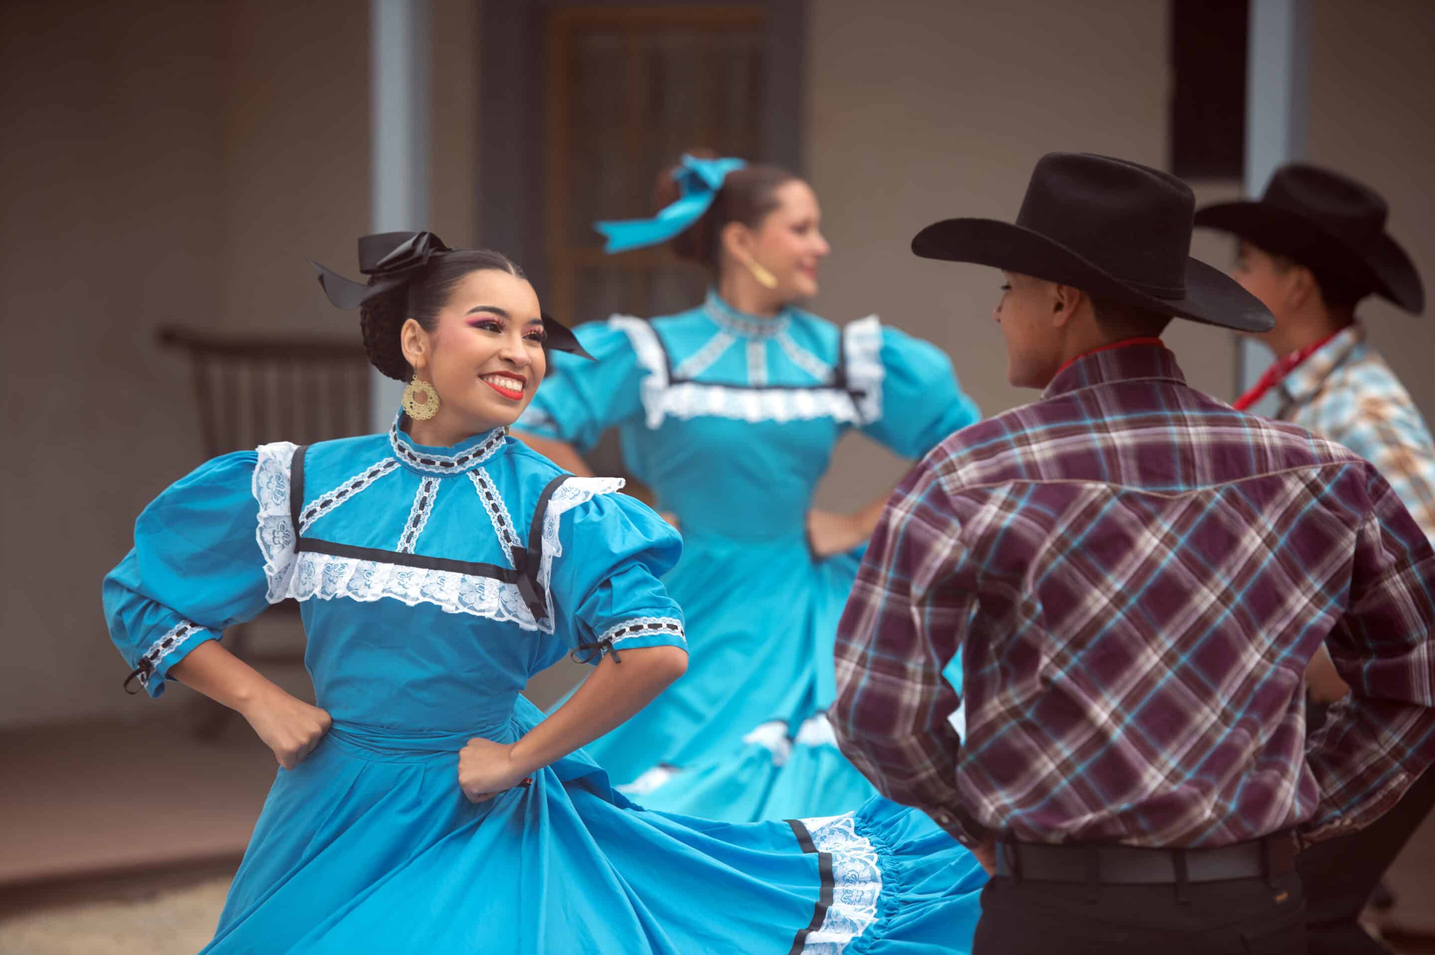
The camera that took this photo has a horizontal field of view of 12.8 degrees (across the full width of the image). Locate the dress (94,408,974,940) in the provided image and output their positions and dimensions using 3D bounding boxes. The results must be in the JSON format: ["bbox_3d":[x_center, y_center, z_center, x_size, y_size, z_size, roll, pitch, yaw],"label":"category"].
[{"bbox_3d":[-0.239,0.510,8.000,1.200,1.200,0.850,1,4,13],"label":"dress"}]

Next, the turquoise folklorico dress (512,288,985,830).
[{"bbox_3d":[0.067,0.300,10.800,1.050,1.220,0.850,0,4,-3],"label":"turquoise folklorico dress"}]

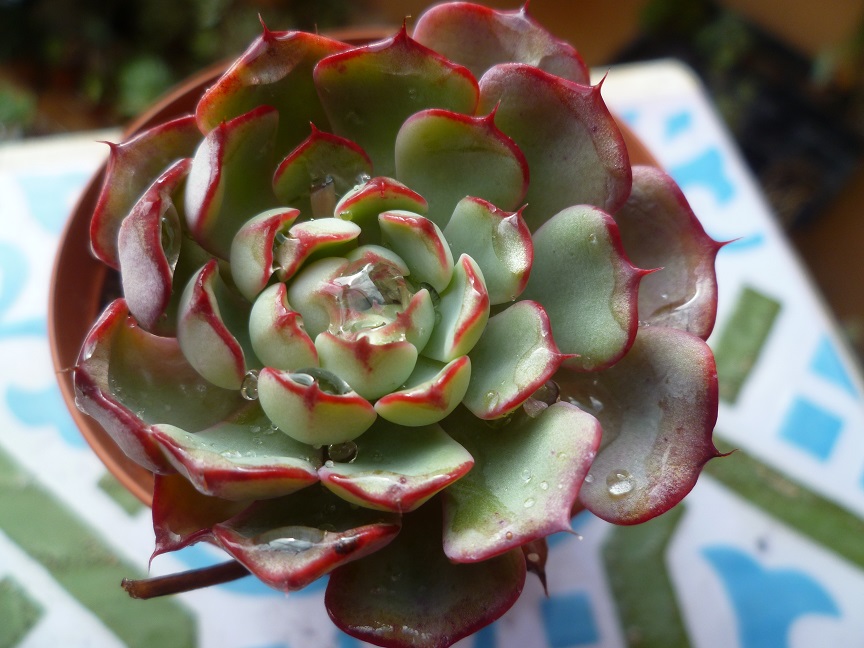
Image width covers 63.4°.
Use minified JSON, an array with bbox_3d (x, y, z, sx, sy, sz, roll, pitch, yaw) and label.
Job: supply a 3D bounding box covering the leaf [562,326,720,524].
[{"bbox_3d":[0.046,0.023,0.160,0.039,0.012,0.042,12,63,18],"label":"leaf"}]

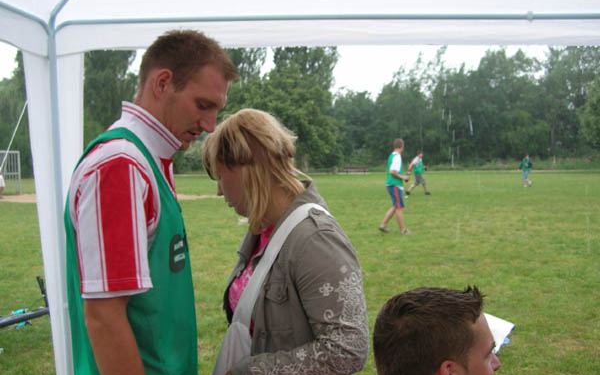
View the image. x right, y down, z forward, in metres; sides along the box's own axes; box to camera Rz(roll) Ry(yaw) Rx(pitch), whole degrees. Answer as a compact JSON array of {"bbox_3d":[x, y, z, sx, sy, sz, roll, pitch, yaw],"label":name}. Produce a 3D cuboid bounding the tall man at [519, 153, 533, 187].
[{"bbox_3d":[11.212,-0.835,31.000,0.650,1.670,0.450,-2,3,-21],"label":"tall man"}]

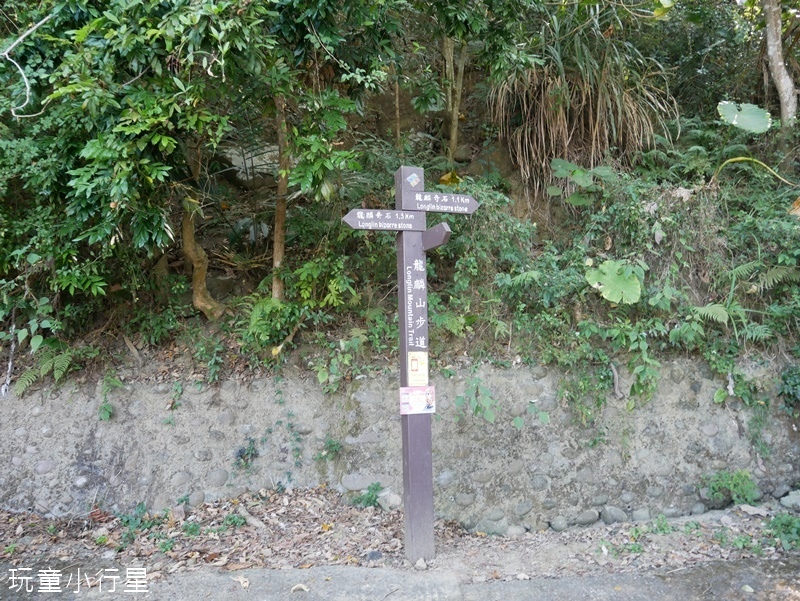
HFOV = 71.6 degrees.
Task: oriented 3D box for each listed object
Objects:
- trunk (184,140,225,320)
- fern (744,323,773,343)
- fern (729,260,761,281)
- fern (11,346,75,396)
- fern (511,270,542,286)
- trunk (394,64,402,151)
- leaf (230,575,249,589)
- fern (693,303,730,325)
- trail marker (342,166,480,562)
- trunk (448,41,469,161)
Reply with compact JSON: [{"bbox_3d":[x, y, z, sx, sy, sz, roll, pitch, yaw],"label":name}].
[{"bbox_3d":[-1.744,-0.624,4.950,0.280,1.580,0.260,-5,-2,0],"label":"trunk"},{"bbox_3d":[2.842,0.254,4.400,0.200,0.150,0.160,-1,-1,6],"label":"fern"},{"bbox_3d":[2.886,-0.251,4.650,0.240,0.155,0.180,-1,-1,6],"label":"fern"},{"bbox_3d":[-2.705,0.537,4.200,0.430,0.340,0.300,-1,-1,-3],"label":"fern"},{"bbox_3d":[1.048,-0.182,4.600,0.265,0.135,0.180,-1,-1,0],"label":"fern"},{"bbox_3d":[-0.017,-2.226,6.400,0.085,1.000,0.085,-2,-2,0],"label":"trunk"},{"bbox_3d":[-0.888,1.562,3.080,0.100,0.035,0.060,-1,-1,0],"label":"leaf"},{"bbox_3d":[2.498,0.104,4.450,0.280,0.170,0.200,-1,-1,6],"label":"fern"},{"bbox_3d":[0.125,0.385,3.296,0.868,2.385,0.491,-1,-1,-16],"label":"trail marker"},{"bbox_3d":[0.685,-2.342,6.500,0.170,1.420,0.170,5,-2,0],"label":"trunk"}]

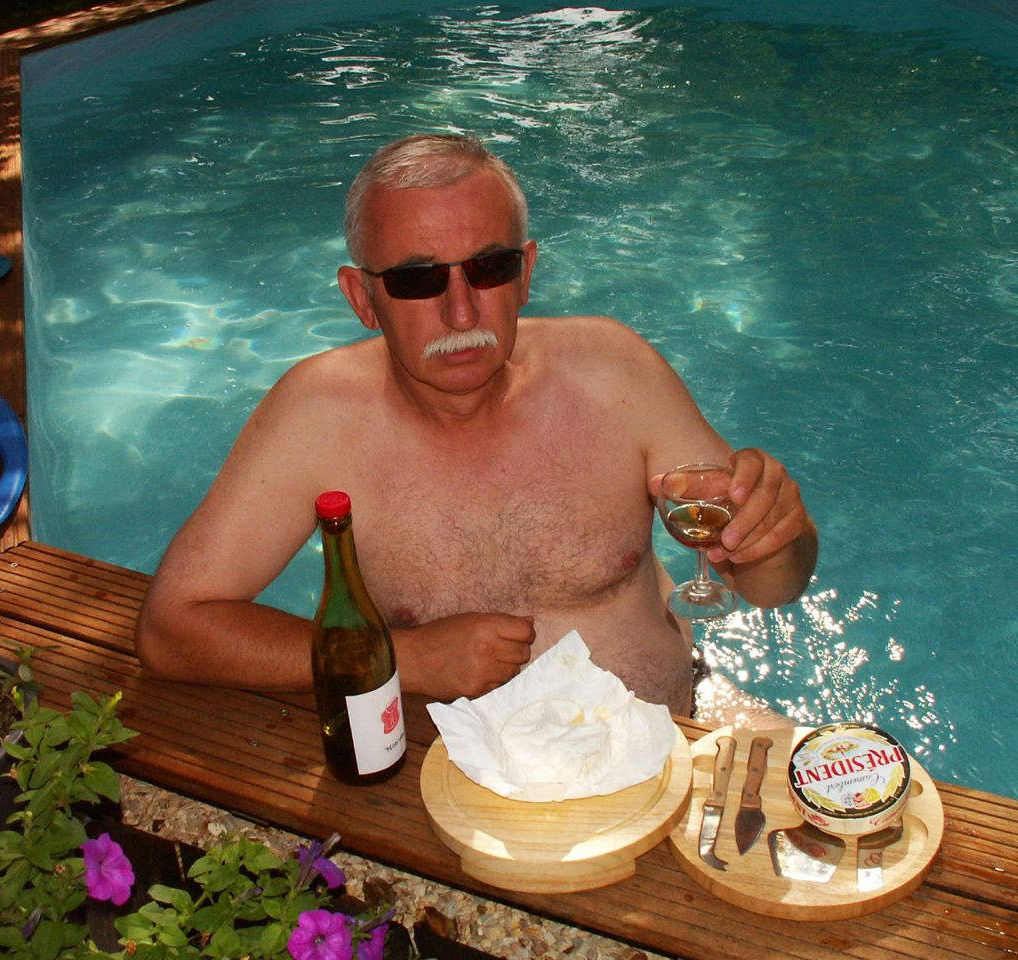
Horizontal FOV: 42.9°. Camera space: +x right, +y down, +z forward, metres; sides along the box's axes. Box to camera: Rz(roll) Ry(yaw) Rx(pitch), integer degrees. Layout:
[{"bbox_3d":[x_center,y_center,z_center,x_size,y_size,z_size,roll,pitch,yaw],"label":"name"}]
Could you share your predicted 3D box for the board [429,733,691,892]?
[{"bbox_3d":[0.044,0.278,1.206,0.251,0.035,0.251,-5,29,0],"label":"board"}]

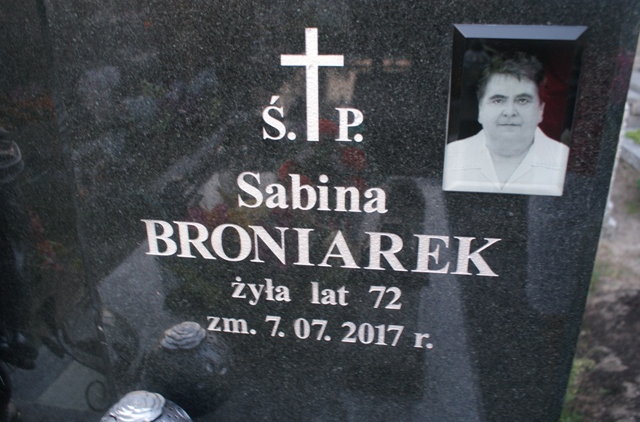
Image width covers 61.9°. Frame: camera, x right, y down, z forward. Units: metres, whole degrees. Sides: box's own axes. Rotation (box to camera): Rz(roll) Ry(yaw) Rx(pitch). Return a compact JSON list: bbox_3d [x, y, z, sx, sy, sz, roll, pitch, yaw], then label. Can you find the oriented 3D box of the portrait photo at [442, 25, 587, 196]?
[{"bbox_3d":[0.204,-0.103,0.572,0.130,0.180,0.012,3,22,8],"label":"portrait photo"}]

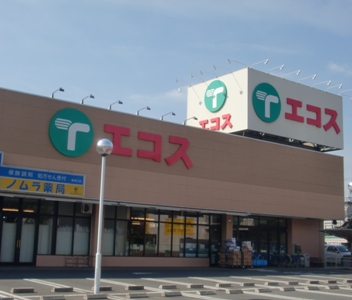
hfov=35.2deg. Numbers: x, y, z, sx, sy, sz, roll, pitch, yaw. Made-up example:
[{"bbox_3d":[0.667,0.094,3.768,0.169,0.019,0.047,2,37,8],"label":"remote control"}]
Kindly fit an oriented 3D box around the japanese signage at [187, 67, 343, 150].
[{"bbox_3d":[6.960,-2.354,42.843,10.410,4.332,6.529,10,-13,-37],"label":"japanese signage"}]

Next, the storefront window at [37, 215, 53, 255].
[{"bbox_3d":[-6.795,4.416,28.679,0.885,1.937,0.100,10,-13,-37],"label":"storefront window"}]

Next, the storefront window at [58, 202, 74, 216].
[{"bbox_3d":[-5.844,3.178,29.627,0.936,0.742,0.100,10,-13,-37],"label":"storefront window"}]

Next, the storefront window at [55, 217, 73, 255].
[{"bbox_3d":[-5.704,4.365,28.416,0.972,1.971,0.100,9,-12,-37],"label":"storefront window"}]

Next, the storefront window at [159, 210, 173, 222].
[{"bbox_3d":[-0.600,3.870,32.485,0.981,0.733,0.100,9,-12,-37],"label":"storefront window"}]

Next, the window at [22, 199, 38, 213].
[{"bbox_3d":[-7.451,2.843,28.421,0.861,0.712,0.100,10,-13,-37],"label":"window"}]

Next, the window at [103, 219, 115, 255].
[{"bbox_3d":[-3.614,4.723,30.006,0.705,1.964,0.100,9,-12,-37],"label":"window"}]

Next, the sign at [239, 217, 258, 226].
[{"bbox_3d":[4.851,4.779,37.044,1.750,0.547,0.080,9,-13,-37],"label":"sign"}]

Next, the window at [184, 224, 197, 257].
[{"bbox_3d":[0.935,5.551,34.077,0.893,1.982,0.100,9,-13,-37],"label":"window"}]

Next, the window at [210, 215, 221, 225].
[{"bbox_3d":[2.567,4.512,36.011,0.868,0.645,0.100,10,-13,-37],"label":"window"}]

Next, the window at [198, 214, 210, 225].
[{"bbox_3d":[1.757,4.317,34.925,0.877,0.676,0.100,9,-13,-37],"label":"window"}]

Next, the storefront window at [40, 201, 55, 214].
[{"bbox_3d":[-6.605,2.934,28.447,0.768,0.721,0.100,9,-13,-37],"label":"storefront window"}]

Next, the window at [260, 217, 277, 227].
[{"bbox_3d":[6.445,4.999,38.571,1.774,0.702,0.100,9,-13,-37],"label":"window"}]

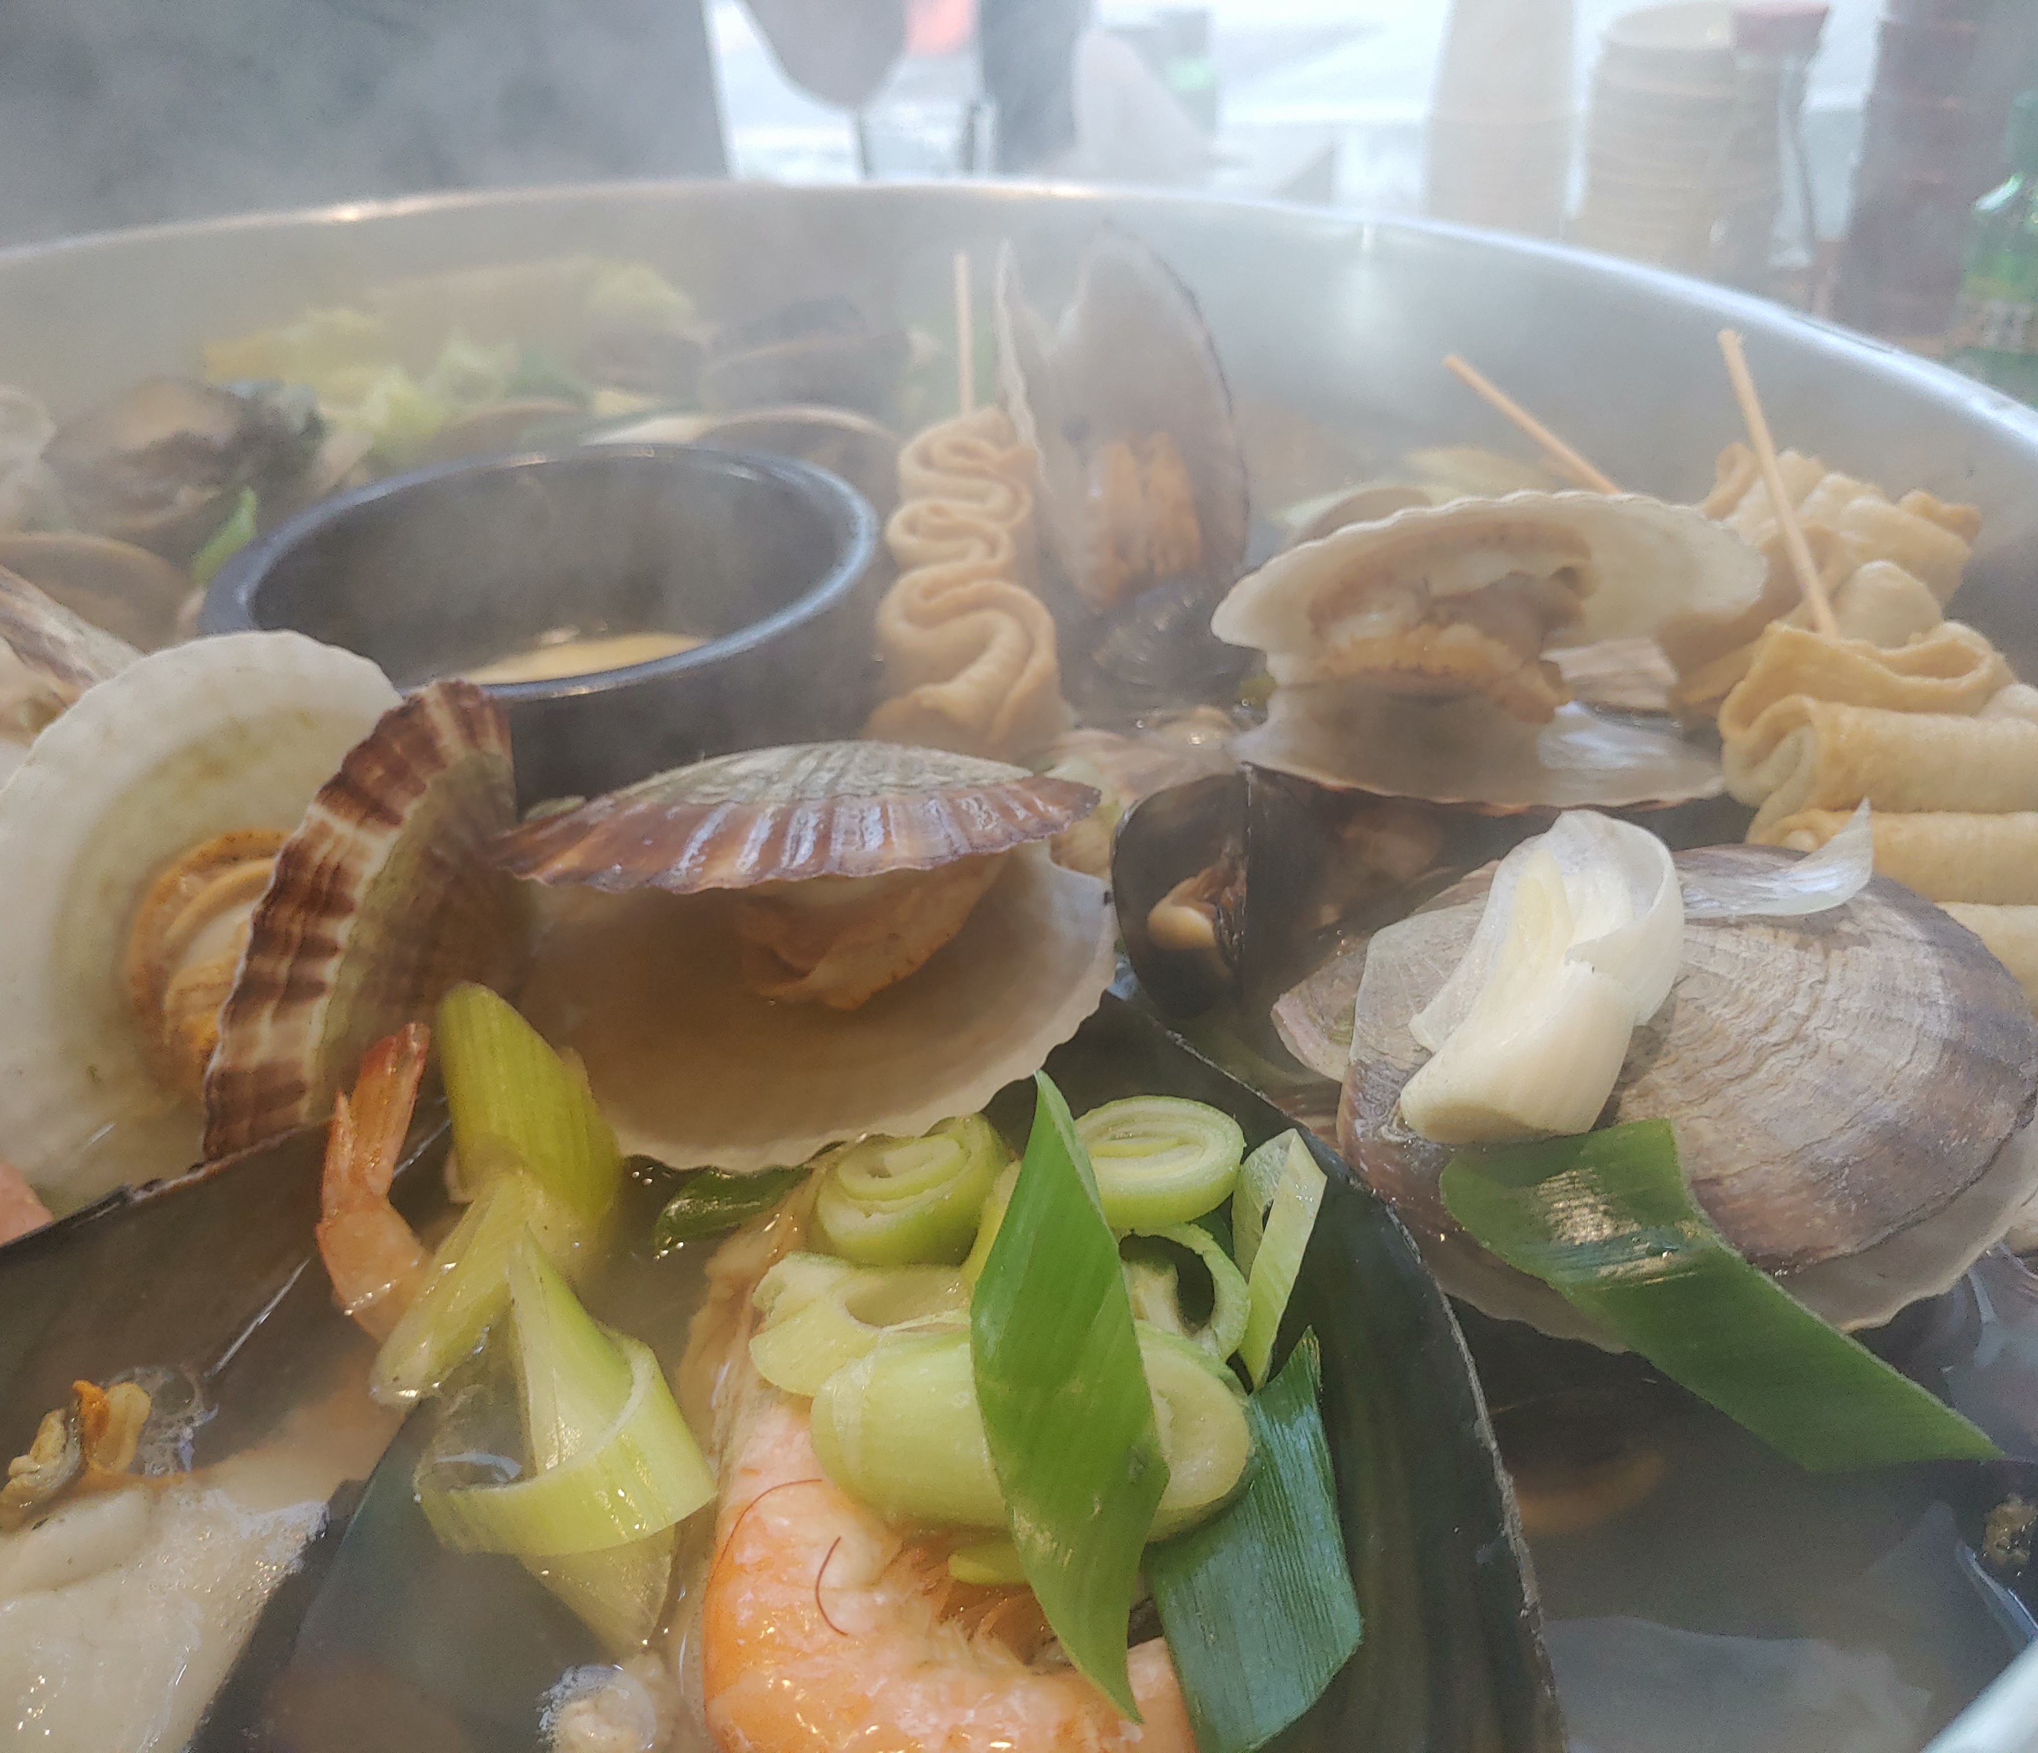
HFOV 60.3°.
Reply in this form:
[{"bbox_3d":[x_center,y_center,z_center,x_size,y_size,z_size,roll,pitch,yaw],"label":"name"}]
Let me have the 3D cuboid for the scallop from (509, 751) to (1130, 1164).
[{"bbox_3d":[-0.030,0.007,0.259,0.088,0.053,0.082,4,26,13],"label":"scallop"}]

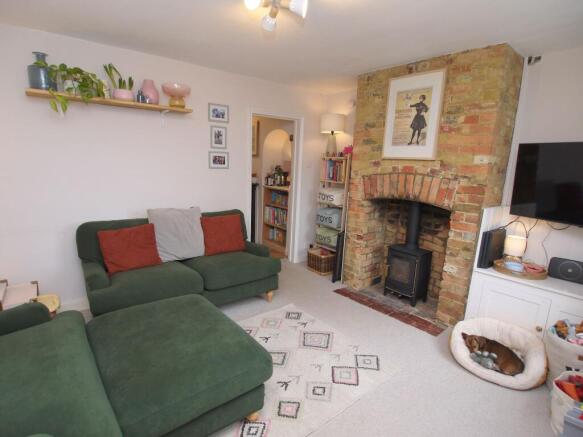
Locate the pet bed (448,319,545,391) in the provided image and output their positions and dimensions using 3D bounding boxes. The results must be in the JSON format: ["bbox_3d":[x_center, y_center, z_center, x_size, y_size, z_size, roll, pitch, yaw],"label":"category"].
[{"bbox_3d":[1.522,0.961,2.233,0.670,0.200,0.600,-9,15,-41],"label":"pet bed"}]

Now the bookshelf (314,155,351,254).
[{"bbox_3d":[0.592,-0.068,3.988,0.298,1.512,0.440,-7,14,-40],"label":"bookshelf"}]

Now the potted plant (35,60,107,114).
[{"bbox_3d":[-1.627,-0.957,2.255,0.410,0.330,0.220,-8,15,-39],"label":"potted plant"}]

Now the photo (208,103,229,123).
[{"bbox_3d":[-0.747,-1.087,3.136,0.223,0.175,0.020,-8,15,-39],"label":"photo"}]

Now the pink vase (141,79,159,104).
[{"bbox_3d":[-1.218,-1.082,2.612,0.140,0.210,0.140,-8,15,-39],"label":"pink vase"}]

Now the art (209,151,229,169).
[{"bbox_3d":[-0.764,-0.617,3.227,0.227,0.176,0.020,-8,15,-39],"label":"art"}]

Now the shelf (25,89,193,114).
[{"bbox_3d":[-1.444,-0.953,2.540,1.186,0.031,0.199,-7,14,-40],"label":"shelf"}]

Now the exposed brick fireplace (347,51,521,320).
[{"bbox_3d":[1.282,-0.280,3.083,0.483,2.319,1.341,-7,14,-40],"label":"exposed brick fireplace"}]

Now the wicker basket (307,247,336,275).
[{"bbox_3d":[0.378,0.567,4.044,0.277,0.230,0.376,-7,14,-40],"label":"wicker basket"}]

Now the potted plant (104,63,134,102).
[{"bbox_3d":[-1.418,-1.100,2.501,0.220,0.260,0.170,-7,14,-40],"label":"potted plant"}]

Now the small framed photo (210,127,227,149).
[{"bbox_3d":[-0.759,-0.844,3.180,0.177,0.223,0.020,-8,15,-39],"label":"small framed photo"}]

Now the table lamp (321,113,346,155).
[{"bbox_3d":[0.522,-1.045,3.881,0.298,0.540,0.298,2,11,0],"label":"table lamp"}]

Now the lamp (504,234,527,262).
[{"bbox_3d":[2.003,0.292,2.724,0.155,0.290,0.155,-9,15,-41],"label":"lamp"}]

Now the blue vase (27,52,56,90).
[{"bbox_3d":[-1.799,-1.044,2.191,0.163,0.253,0.163,-7,14,-40],"label":"blue vase"}]

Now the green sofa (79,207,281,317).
[{"bbox_3d":[-0.951,0.437,2.812,1.597,0.856,0.824,-7,14,-40],"label":"green sofa"}]

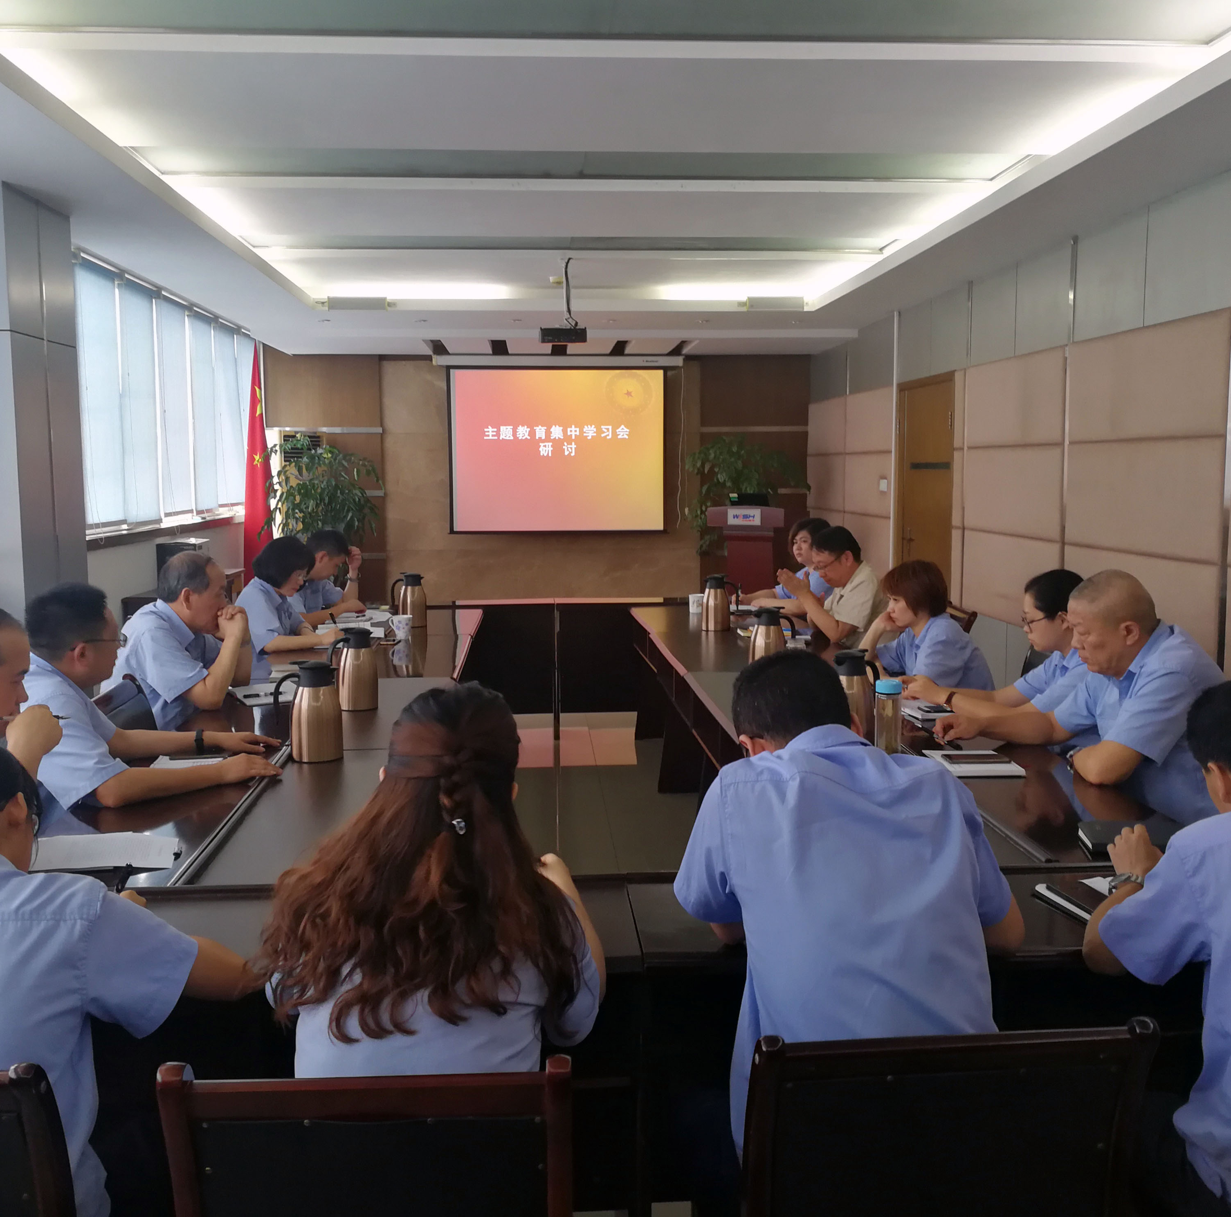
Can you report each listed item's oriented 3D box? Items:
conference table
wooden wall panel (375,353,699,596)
[{"bbox_3d":[-0.143,0.624,4.811,2.595,0.760,5.606,-1,6,-4],"label":"conference table"},{"bbox_3d":[-0.564,-0.774,9.929,2.460,2.390,0.070,-1,6,-4],"label":"wooden wall panel"}]

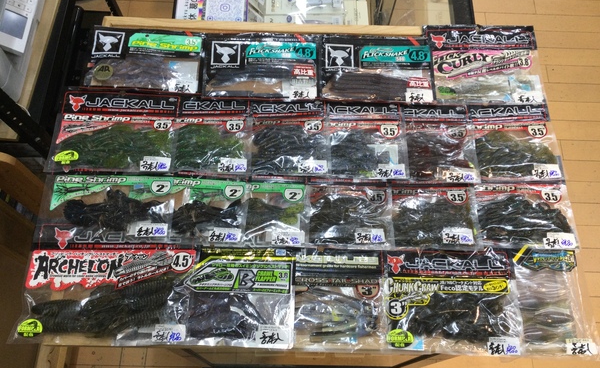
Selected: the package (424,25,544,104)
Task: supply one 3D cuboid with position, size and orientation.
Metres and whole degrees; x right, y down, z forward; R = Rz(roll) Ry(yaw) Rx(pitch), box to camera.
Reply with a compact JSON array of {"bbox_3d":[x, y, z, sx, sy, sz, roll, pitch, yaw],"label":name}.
[{"bbox_3d":[0.266,-0.175,0.782,0.172,0.016,0.135,0,68,-1],"label":"package"}]

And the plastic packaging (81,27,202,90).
[{"bbox_3d":[-0.220,-0.180,0.773,0.169,0.016,0.107,3,68,0],"label":"plastic packaging"}]

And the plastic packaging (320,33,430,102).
[{"bbox_3d":[0.110,-0.166,0.775,0.160,0.016,0.113,1,68,-1],"label":"plastic packaging"}]

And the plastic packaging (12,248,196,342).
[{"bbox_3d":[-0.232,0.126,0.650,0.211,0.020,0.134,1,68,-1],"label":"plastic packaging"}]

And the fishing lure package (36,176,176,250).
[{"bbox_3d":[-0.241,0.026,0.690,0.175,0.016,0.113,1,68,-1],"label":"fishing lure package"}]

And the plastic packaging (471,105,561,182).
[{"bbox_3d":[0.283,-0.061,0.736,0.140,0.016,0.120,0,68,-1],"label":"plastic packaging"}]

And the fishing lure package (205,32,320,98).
[{"bbox_3d":[-0.053,-0.170,0.773,0.162,0.016,0.111,1,68,-1],"label":"fishing lure package"}]

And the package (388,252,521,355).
[{"bbox_3d":[0.180,0.139,0.654,0.167,0.018,0.130,1,68,-1],"label":"package"}]

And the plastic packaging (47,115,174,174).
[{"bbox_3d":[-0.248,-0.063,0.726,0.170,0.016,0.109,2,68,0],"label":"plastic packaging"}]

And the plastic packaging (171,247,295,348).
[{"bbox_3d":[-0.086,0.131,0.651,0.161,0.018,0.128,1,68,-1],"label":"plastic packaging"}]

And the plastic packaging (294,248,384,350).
[{"bbox_3d":[0.043,0.137,0.652,0.116,0.018,0.123,1,68,-1],"label":"plastic packaging"}]

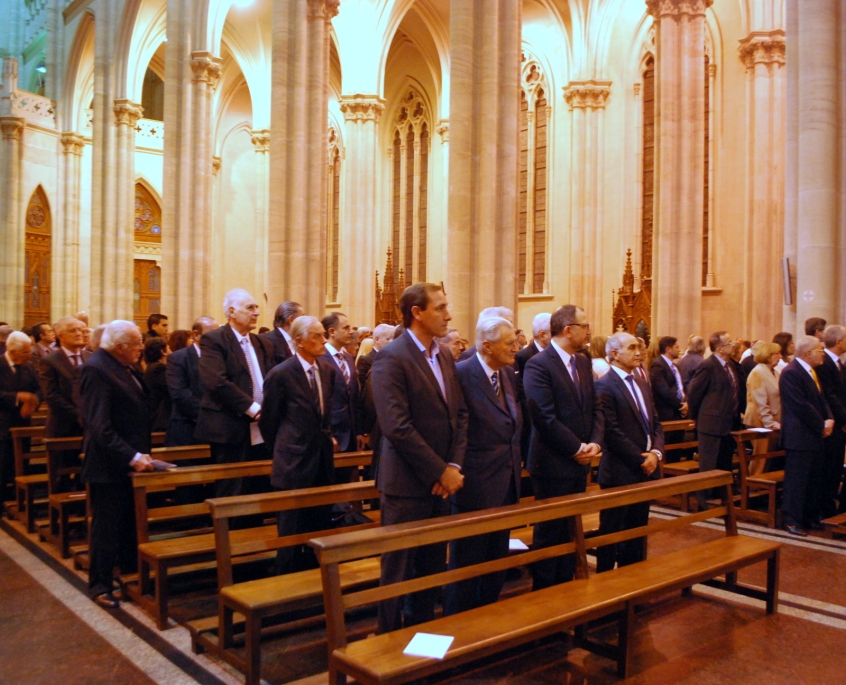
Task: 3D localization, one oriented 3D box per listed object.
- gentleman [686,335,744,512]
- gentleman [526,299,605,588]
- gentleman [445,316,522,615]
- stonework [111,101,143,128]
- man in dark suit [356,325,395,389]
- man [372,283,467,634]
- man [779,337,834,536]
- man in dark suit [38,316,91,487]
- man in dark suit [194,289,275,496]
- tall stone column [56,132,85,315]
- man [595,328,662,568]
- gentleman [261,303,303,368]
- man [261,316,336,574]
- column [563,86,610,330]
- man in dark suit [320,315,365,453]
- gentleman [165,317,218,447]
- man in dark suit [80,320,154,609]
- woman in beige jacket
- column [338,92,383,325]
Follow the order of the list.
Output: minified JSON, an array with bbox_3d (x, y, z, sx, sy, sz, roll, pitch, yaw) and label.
[{"bbox_3d":[2.827,0.775,7.353,0.550,1.762,0.420,2,-1,-44],"label":"gentleman"},{"bbox_3d":[0.812,0.683,4.445,0.400,1.795,0.540,0,-1,44],"label":"gentleman"},{"bbox_3d":[0.331,0.717,4.033,0.370,1.698,0.530,0,-1,44],"label":"gentleman"},{"bbox_3d":[-13.569,-10.549,35.297,1.300,1.270,1.250,2,-1,-41],"label":"stonework"},{"bbox_3d":[-0.403,0.713,7.018,0.370,1.774,0.530,0,-1,44],"label":"man in dark suit"},{"bbox_3d":[-0.024,0.633,3.664,0.370,1.845,0.510,0,-1,39],"label":"man"},{"bbox_3d":[3.320,0.801,6.669,0.530,1.706,0.370,2,-1,-44],"label":"man"},{"bbox_3d":[-2.828,0.674,6.088,0.360,1.746,0.530,0,-1,39],"label":"man in dark suit"},{"bbox_3d":[-1.225,0.606,4.972,0.420,1.900,0.580,0,-1,44],"label":"man in dark suit"},{"bbox_3d":[-18.753,-4.676,40.806,1.250,13.000,1.000,2,-1,-41],"label":"tall stone column"},{"bbox_3d":[1.289,0.766,4.827,0.480,1.655,0.370,2,-1,-38],"label":"man"},{"bbox_3d":[-1.015,0.632,5.580,0.350,1.875,0.500,0,-1,30],"label":"gentleman"},{"bbox_3d":[-0.717,0.704,4.413,0.360,1.705,0.480,0,-1,38],"label":"man"},{"bbox_3d":[6.786,-4.407,31.994,1.200,13.000,1.400,2,-1,-41],"label":"column"},{"bbox_3d":[-0.639,0.683,5.473,0.530,1.780,0.360,2,-1,-44],"label":"man in dark suit"},{"bbox_3d":[-1.711,0.686,5.799,0.370,1.750,0.530,0,-1,44],"label":"gentleman"},{"bbox_3d":[-1.886,0.702,4.729,0.430,1.680,0.480,1,-1,22],"label":"man in dark suit"},{"bbox_3d":[3.670,0.842,8.313,0.360,1.685,0.450,0,-1,42],"label":"woman in beige jacket"},{"bbox_3d":[-2.787,-4.528,33.997,1.400,13.000,1.400,2,-1,-41],"label":"column"}]

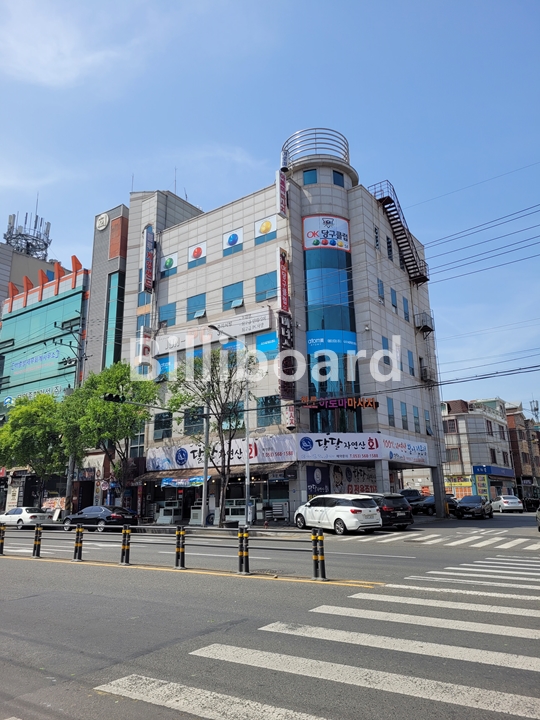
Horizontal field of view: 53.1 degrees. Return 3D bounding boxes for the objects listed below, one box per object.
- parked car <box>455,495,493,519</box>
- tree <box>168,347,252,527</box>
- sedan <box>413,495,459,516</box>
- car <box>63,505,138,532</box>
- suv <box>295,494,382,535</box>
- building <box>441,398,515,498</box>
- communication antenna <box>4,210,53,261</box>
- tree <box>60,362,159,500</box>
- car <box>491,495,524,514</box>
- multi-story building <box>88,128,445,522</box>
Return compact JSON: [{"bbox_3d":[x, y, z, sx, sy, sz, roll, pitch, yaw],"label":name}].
[{"bbox_3d":[14.456,10.366,38.248,1.790,1.575,4.200,-11,-18,32],"label":"parked car"},{"bbox_3d":[-3.146,4.034,29.592,4.500,9.840,4.400,-1,-15,0],"label":"tree"},{"bbox_3d":[13.434,11.841,43.966,4.800,1.450,1.830,9,-18,-33],"label":"sedan"},{"bbox_3d":[-9.845,9.028,30.917,4.920,1.475,1.860,-11,-18,32],"label":"car"},{"bbox_3d":[3.230,7.647,27.129,1.985,1.755,5.100,8,-18,-31],"label":"suv"},{"bbox_3d":[21.194,10.746,61.349,9.000,12.200,12.000,-12,-18,34],"label":"building"},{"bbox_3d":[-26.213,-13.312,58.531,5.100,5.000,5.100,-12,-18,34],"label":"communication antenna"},{"bbox_3d":[-10.025,5.159,33.992,5.800,10.200,5.600,-12,-19,34],"label":"tree"},{"bbox_3d":[21.105,12.836,48.318,1.775,1.480,4.500,-3,-15,9],"label":"car"},{"bbox_3d":[-0.038,-0.737,40.539,20.230,24.720,13.020,-12,-19,34],"label":"multi-story building"}]

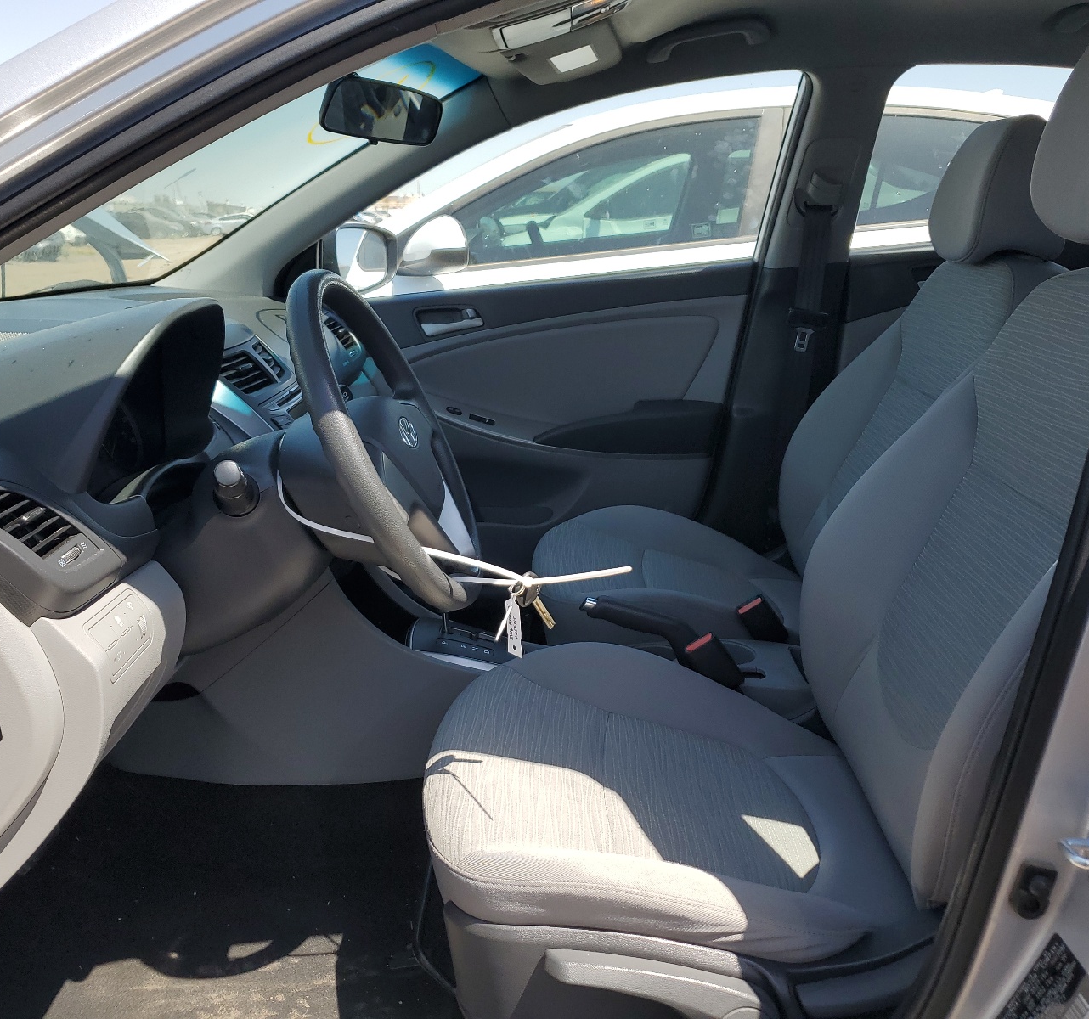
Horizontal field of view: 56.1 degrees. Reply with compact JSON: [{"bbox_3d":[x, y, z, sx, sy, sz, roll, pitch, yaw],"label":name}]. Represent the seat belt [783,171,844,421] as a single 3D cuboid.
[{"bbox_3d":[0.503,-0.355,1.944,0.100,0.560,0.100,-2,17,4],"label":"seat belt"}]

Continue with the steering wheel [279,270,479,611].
[{"bbox_3d":[-0.175,-0.060,1.040,0.110,0.370,0.370,-23,15,8],"label":"steering wheel"}]

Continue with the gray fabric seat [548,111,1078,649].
[{"bbox_3d":[0.402,-0.141,1.706,0.890,0.940,0.520,-2,17,4],"label":"gray fabric seat"}]

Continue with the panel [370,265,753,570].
[{"bbox_3d":[-0.033,-0.161,2.047,0.890,0.620,0.120,-2,17,4],"label":"panel"}]

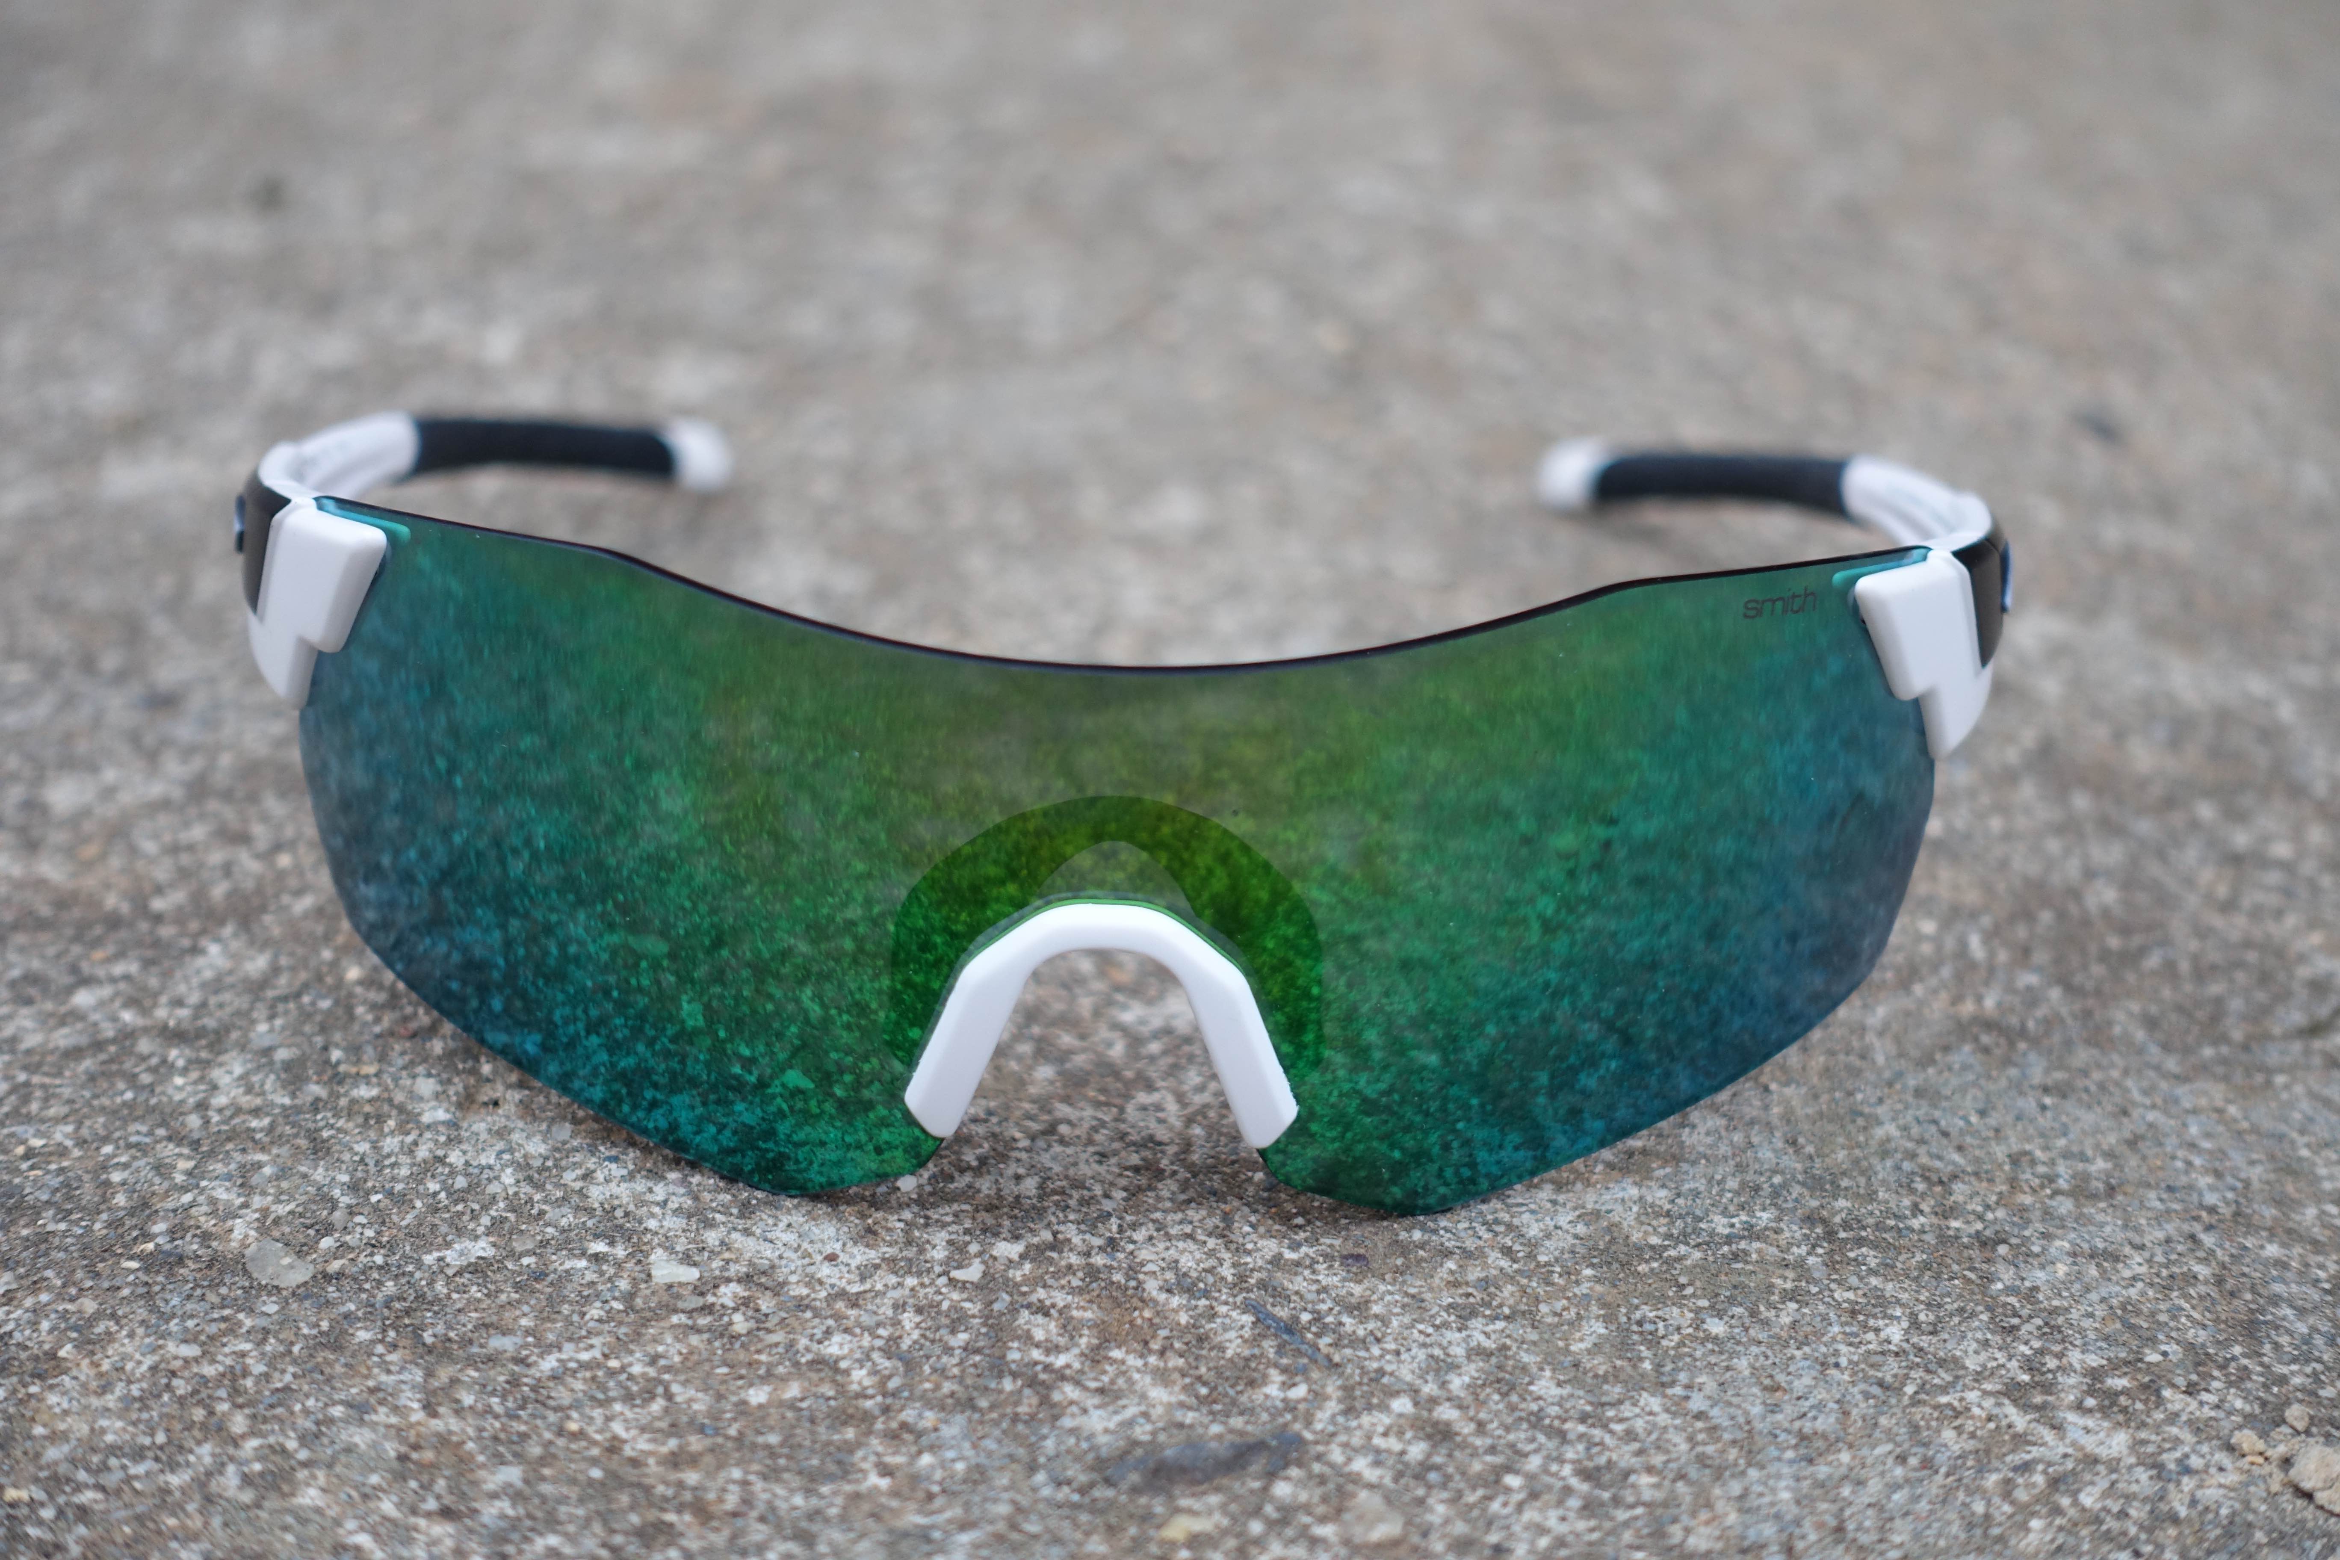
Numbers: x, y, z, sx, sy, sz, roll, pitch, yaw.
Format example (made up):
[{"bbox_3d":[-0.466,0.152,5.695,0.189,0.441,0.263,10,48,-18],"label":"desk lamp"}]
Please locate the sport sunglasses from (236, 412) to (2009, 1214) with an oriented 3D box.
[{"bbox_3d":[-0.004,-0.021,0.396,0.143,0.048,0.151,2,25,0],"label":"sport sunglasses"}]

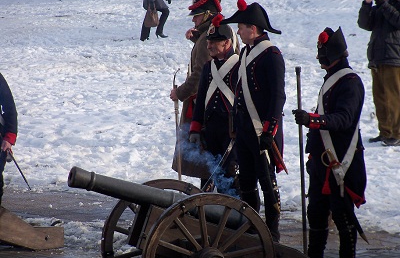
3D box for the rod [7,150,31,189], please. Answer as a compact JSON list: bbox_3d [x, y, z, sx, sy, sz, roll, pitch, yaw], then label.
[{"bbox_3d":[-1.400,0.317,18.500,0.025,0.400,0.025,-30,0,0],"label":"rod"}]

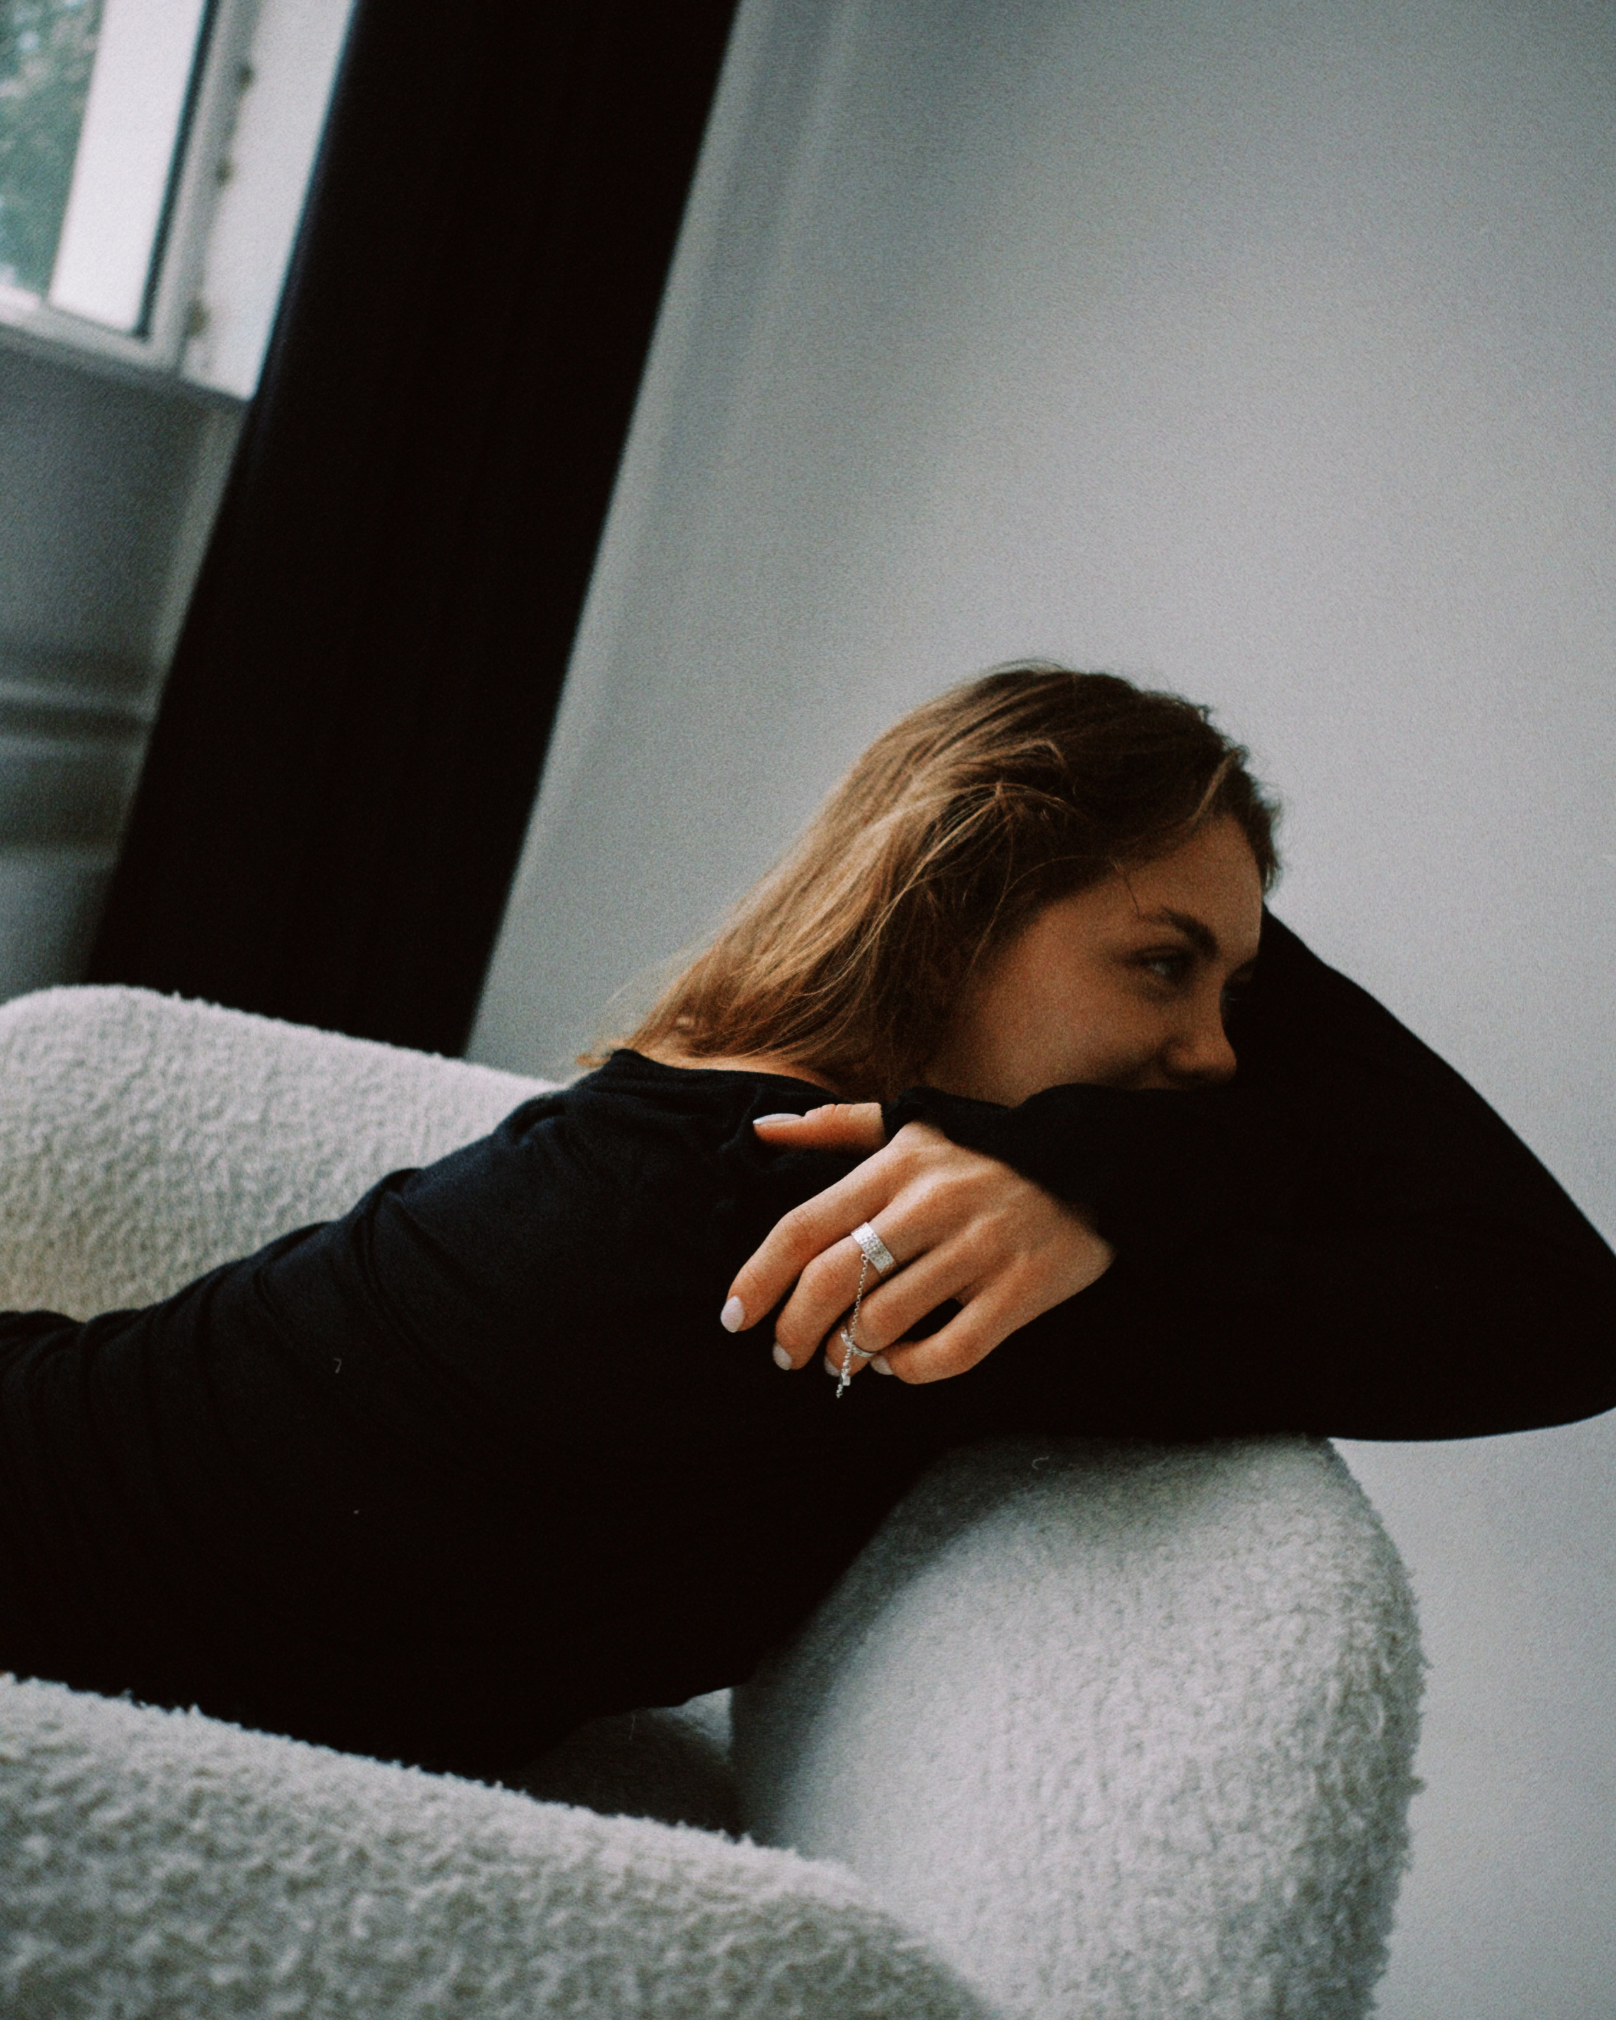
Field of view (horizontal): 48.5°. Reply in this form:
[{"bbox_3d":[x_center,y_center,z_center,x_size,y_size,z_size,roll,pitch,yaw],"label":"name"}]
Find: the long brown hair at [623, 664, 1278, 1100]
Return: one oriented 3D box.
[{"bbox_3d":[0.073,-0.054,0.850,0.260,0.245,0.190,23,8,28],"label":"long brown hair"}]

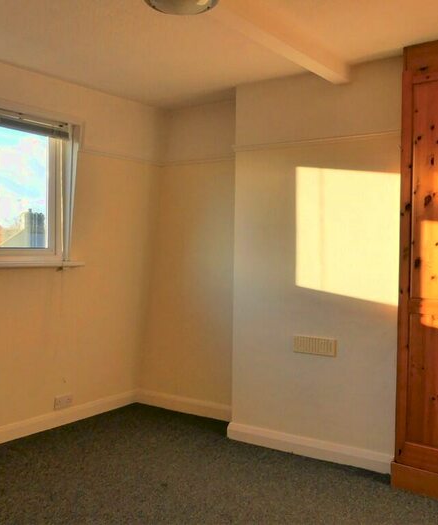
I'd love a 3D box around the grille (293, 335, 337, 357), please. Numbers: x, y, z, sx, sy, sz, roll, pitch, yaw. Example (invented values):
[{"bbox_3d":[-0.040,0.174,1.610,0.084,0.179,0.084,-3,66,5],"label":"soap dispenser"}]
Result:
[{"bbox_3d":[0.563,0.493,2.970,0.262,0.097,0.018,1,2,30],"label":"grille"}]

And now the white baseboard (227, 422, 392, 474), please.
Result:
[{"bbox_3d":[0.508,1.096,3.026,1.031,0.112,0.022,1,2,30],"label":"white baseboard"}]

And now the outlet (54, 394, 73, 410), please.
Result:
[{"bbox_3d":[-1.063,0.956,3.467,0.014,0.087,0.147,11,8,38],"label":"outlet"}]

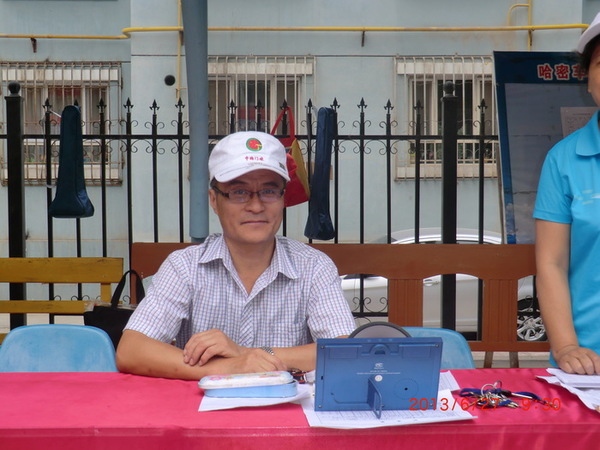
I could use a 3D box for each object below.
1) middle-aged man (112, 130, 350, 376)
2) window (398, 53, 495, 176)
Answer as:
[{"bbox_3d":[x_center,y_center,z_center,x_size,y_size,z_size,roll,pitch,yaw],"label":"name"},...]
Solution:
[{"bbox_3d":[-0.150,0.410,2.330,0.570,1.290,0.660,0,2,-3],"label":"middle-aged man"},{"bbox_3d":[2.269,-1.571,14.000,1.740,1.790,0.250,0,2,0],"label":"window"}]

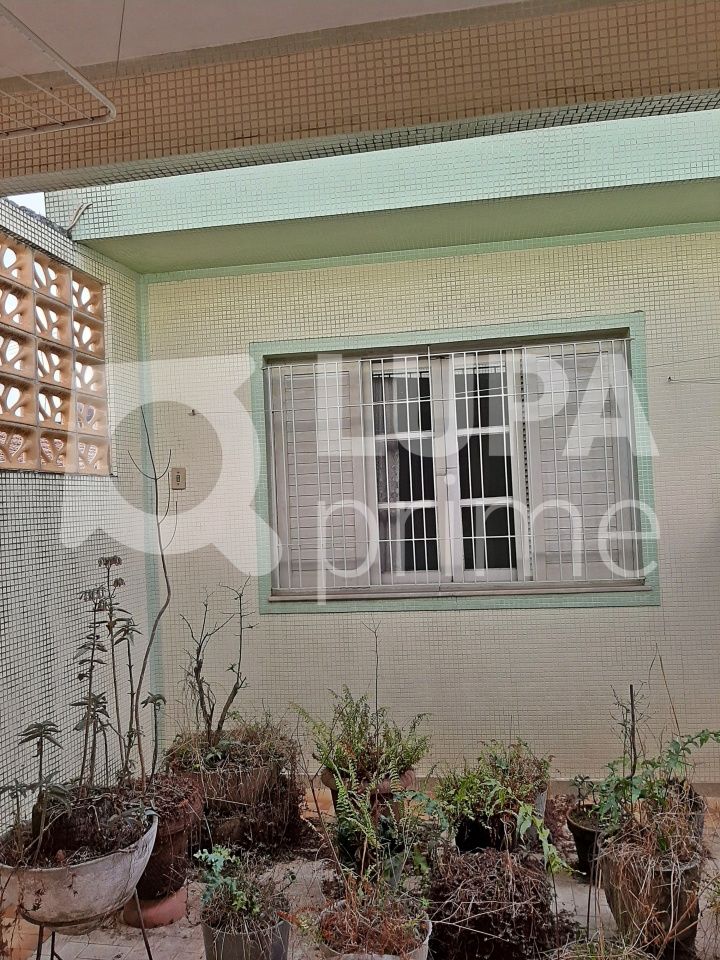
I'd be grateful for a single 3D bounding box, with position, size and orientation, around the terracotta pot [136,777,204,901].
[{"bbox_3d":[-0.764,1.341,2.770,0.390,0.320,0.390,-3,-2,0],"label":"terracotta pot"}]

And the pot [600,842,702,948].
[{"bbox_3d":[0.980,1.366,2.500,0.338,0.280,0.338,-3,-2,8],"label":"pot"}]

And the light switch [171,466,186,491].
[{"bbox_3d":[-0.967,-0.008,3.985,0.079,0.115,0.014,-2,-2,9],"label":"light switch"}]

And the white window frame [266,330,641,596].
[{"bbox_3d":[0.435,-0.056,3.780,1.862,1.186,0.050,-2,-2,9],"label":"white window frame"}]

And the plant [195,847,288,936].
[{"bbox_3d":[-0.353,1.212,2.250,0.280,0.190,0.270,-3,-2,8],"label":"plant"}]

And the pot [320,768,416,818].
[{"bbox_3d":[0.039,1.370,3.080,0.390,0.350,0.390,-3,-2,0],"label":"pot"}]

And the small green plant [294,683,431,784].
[{"bbox_3d":[0.014,1.031,3.080,0.530,0.350,0.460,-3,-2,8],"label":"small green plant"}]

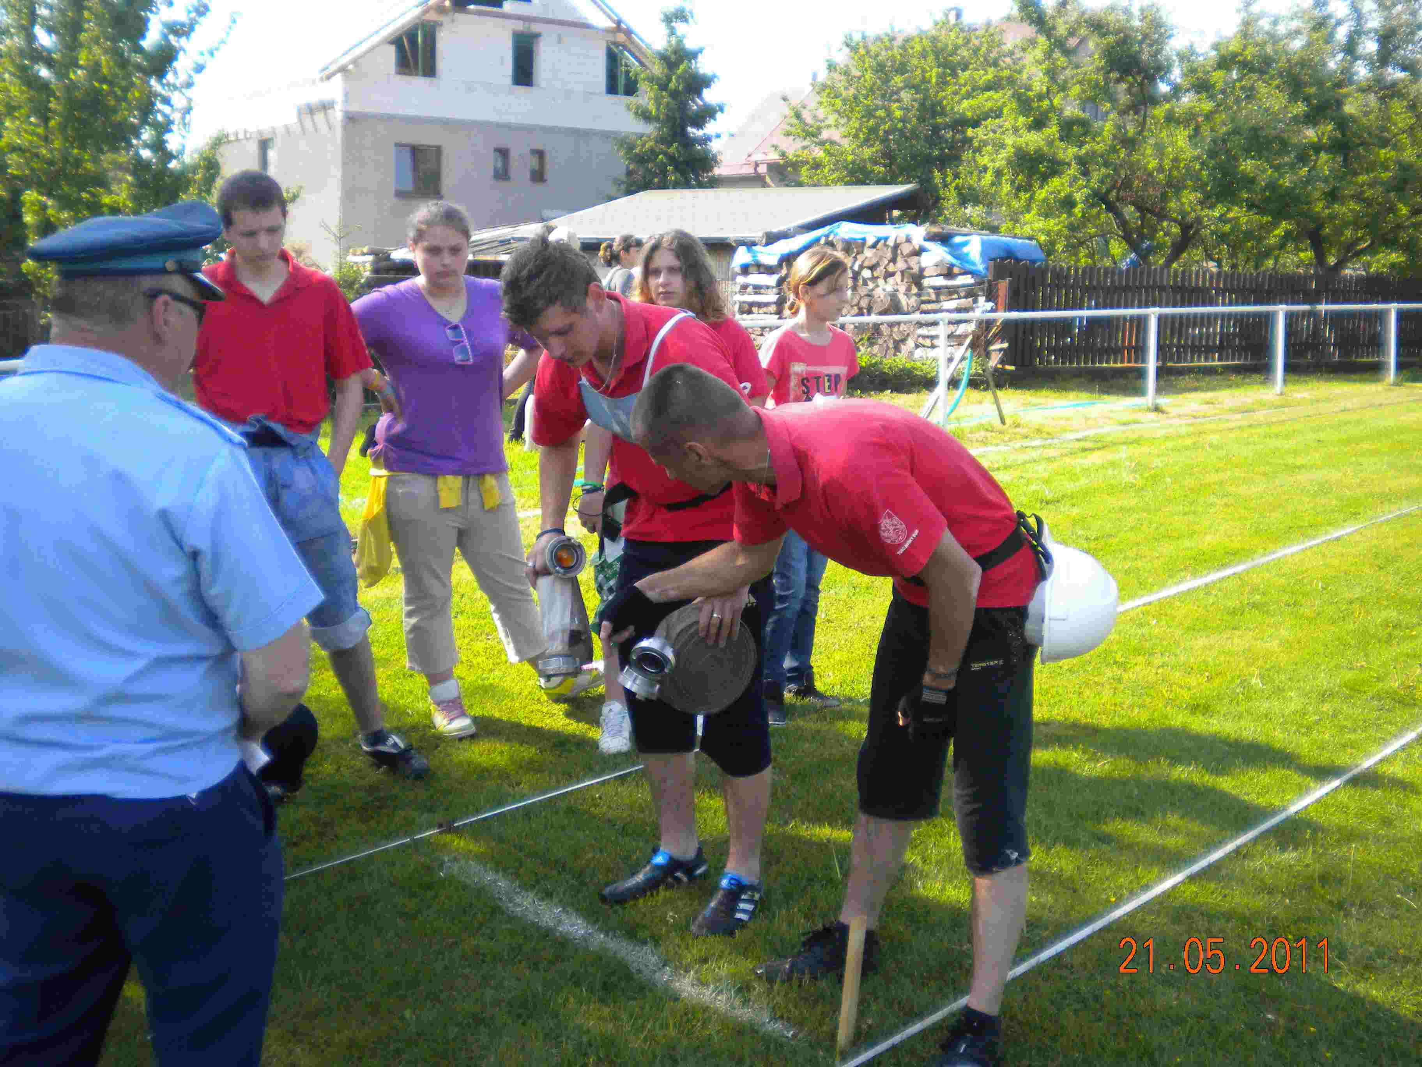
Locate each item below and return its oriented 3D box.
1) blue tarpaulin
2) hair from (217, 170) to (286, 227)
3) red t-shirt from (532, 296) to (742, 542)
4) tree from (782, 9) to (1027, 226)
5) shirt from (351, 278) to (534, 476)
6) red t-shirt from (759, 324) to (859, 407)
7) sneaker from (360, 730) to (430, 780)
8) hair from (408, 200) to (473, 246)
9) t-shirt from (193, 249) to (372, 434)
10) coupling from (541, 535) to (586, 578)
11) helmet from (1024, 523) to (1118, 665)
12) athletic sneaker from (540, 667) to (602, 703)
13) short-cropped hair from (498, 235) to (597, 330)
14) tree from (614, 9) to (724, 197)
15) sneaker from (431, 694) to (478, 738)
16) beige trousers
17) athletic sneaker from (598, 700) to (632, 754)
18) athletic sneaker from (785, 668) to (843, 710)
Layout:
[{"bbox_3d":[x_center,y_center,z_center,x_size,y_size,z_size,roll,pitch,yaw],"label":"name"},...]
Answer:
[{"bbox_3d":[2.264,-3.672,18.600,3.950,0.680,1.500,-1,11,-8],"label":"blue tarpaulin"},{"bbox_3d":[-1.304,-0.938,4.080,0.180,0.190,0.210,-7,28,-34],"label":"hair"},{"bbox_3d":[-0.137,-0.246,3.080,0.490,0.570,0.320,8,36,37],"label":"red t-shirt"},{"bbox_3d":[3.284,-6.469,25.498,4.230,5.220,4.019,0,11,0],"label":"tree"},{"bbox_3d":[-0.851,-0.510,4.600,0.585,0.620,0.290,-3,11,-18],"label":"shirt"},{"bbox_3d":[0.323,-0.441,4.780,0.355,0.530,0.220,-2,11,-10],"label":"red t-shirt"},{"bbox_3d":[-0.950,0.659,4.294,0.100,0.110,0.275,-10,15,-43],"label":"sneaker"},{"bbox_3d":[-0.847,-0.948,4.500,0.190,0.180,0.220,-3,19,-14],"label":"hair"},{"bbox_3d":[-1.262,-0.543,4.120,0.540,0.540,0.280,-2,14,-12],"label":"t-shirt"},{"bbox_3d":[-0.312,0.050,3.090,0.092,0.092,0.070,-1,-1,-6],"label":"coupling"},{"bbox_3d":[0.710,0.119,2.830,0.175,0.275,0.220,1,11,6],"label":"helmet"},{"bbox_3d":[-0.482,0.526,5.000,0.250,0.110,0.100,-4,8,26],"label":"athletic sneaker"},{"bbox_3d":[-0.324,-0.510,2.900,0.170,0.180,0.210,8,49,37],"label":"short-cropped hair"},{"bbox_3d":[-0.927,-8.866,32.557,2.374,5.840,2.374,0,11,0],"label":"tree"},{"bbox_3d":[-0.845,0.576,4.731,0.100,0.110,0.250,-4,12,-20],"label":"sneaker"},{"bbox_3d":[-0.804,0.108,4.740,0.540,0.700,0.340,-4,11,-20],"label":"beige trousers"},{"bbox_3d":[-0.304,0.613,4.542,0.098,0.110,0.260,0,11,0],"label":"athletic sneaker"},{"bbox_3d":[0.357,0.535,4.980,0.240,0.100,0.090,7,13,32],"label":"athletic sneaker"}]

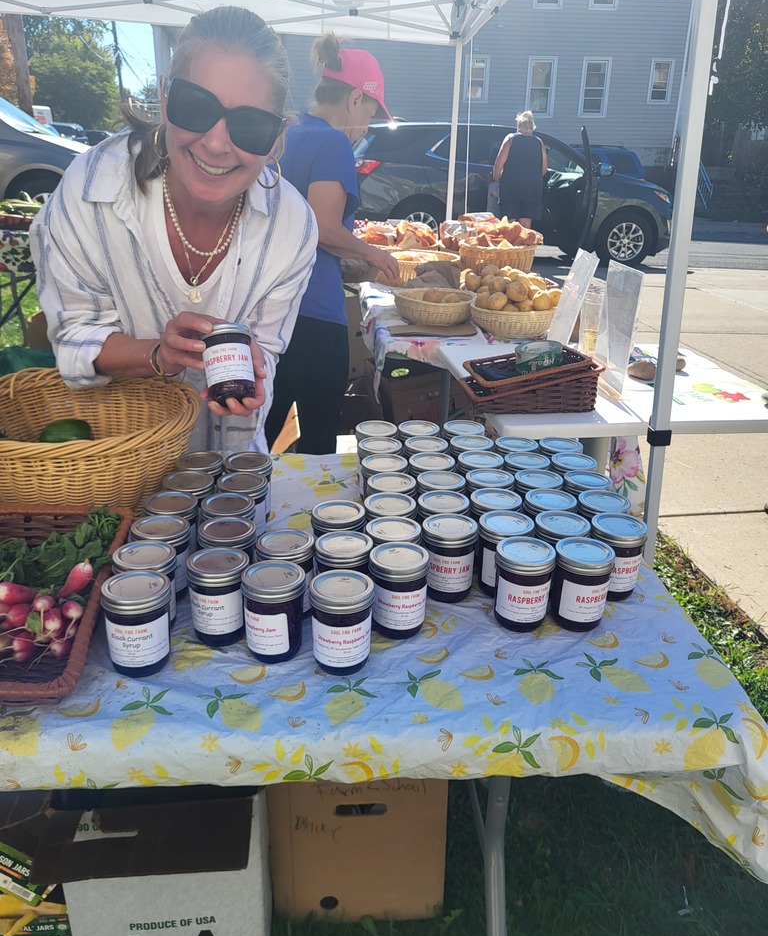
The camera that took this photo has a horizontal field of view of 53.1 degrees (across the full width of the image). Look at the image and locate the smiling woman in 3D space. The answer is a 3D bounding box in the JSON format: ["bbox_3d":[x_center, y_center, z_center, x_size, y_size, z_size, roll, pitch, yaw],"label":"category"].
[{"bbox_3d":[-0.305,-0.013,1.456,0.470,1.457,0.630,-2,23,-9],"label":"smiling woman"}]

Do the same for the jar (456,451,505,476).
[{"bbox_3d":[0.154,0.032,1.243,0.073,0.099,0.073,4,22,7],"label":"jar"}]

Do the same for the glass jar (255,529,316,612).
[{"bbox_3d":[-0.123,0.138,0.971,0.073,0.098,0.073,2,23,-1],"label":"glass jar"}]

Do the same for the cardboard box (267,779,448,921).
[{"bbox_3d":[-0.054,0.564,1.495,0.305,0.380,0.400,0,23,-4],"label":"cardboard box"}]

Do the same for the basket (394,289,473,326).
[{"bbox_3d":[0.173,-0.548,2.629,0.275,0.086,0.275,3,23,3],"label":"basket"}]

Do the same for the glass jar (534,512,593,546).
[{"bbox_3d":[0.235,0.119,1.035,0.073,0.099,0.073,8,23,14],"label":"glass jar"}]

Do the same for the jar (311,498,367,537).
[{"bbox_3d":[-0.061,0.106,1.042,0.071,0.099,0.071,2,23,-1],"label":"jar"}]

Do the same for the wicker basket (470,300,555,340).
[{"bbox_3d":[0.423,-0.489,2.513,0.284,0.090,0.284,5,23,9],"label":"wicker basket"}]

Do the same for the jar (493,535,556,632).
[{"bbox_3d":[0.173,0.147,0.962,0.073,0.099,0.073,2,23,-1],"label":"jar"}]

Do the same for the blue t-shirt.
[{"bbox_3d":[-0.276,-0.821,2.540,0.320,0.670,0.450,-9,24,-24],"label":"blue t-shirt"}]

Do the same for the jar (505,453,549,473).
[{"bbox_3d":[0.228,0.033,1.246,0.073,0.098,0.073,2,23,-1],"label":"jar"}]

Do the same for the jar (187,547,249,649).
[{"bbox_3d":[-0.194,0.155,0.920,0.073,0.099,0.073,1,22,0],"label":"jar"}]

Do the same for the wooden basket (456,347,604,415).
[{"bbox_3d":[0.332,-0.213,1.784,0.290,0.135,0.190,-2,23,-8],"label":"wooden basket"}]

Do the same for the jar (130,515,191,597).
[{"bbox_3d":[-0.283,0.123,0.993,0.073,0.099,0.073,-6,23,-16],"label":"jar"}]

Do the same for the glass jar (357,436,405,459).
[{"bbox_3d":[-0.007,0.007,1.288,0.073,0.098,0.073,2,23,-1],"label":"glass jar"}]

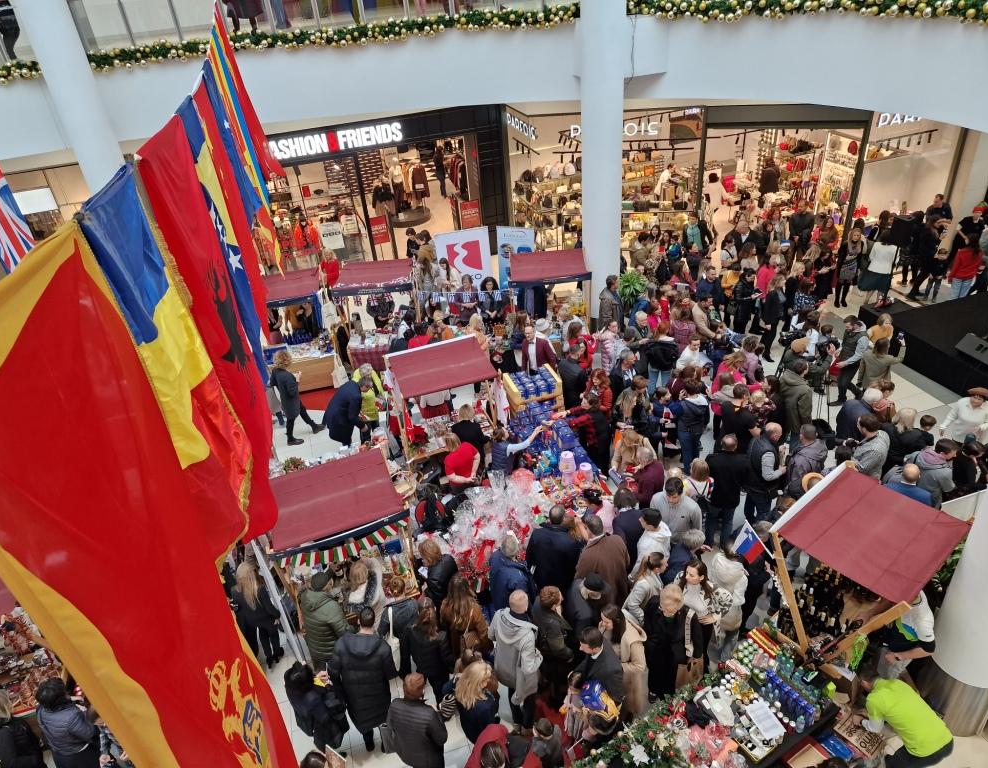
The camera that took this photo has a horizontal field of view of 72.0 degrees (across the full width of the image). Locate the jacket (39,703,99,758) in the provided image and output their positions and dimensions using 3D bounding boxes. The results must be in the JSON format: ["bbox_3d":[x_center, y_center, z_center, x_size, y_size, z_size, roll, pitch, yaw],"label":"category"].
[{"bbox_3d":[-3.902,3.169,6.240,0.520,0.640,0.360,-15,32,-15],"label":"jacket"}]

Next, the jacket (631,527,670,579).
[{"bbox_3d":[1.708,1.847,7.284,0.370,0.680,0.520,13,36,28],"label":"jacket"}]

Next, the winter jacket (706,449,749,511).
[{"bbox_3d":[2.916,1.143,8.496,0.580,0.760,0.380,4,34,14],"label":"winter jacket"}]

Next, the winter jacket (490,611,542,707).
[{"bbox_3d":[0.242,2.579,6.711,0.600,0.880,0.420,8,35,19],"label":"winter jacket"}]

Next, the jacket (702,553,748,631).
[{"bbox_3d":[2.371,2.095,6.970,0.500,0.800,0.380,18,40,33],"label":"jacket"}]

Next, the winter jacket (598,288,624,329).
[{"bbox_3d":[2.135,-1.336,12.289,0.380,0.850,0.500,-7,32,-2],"label":"winter jacket"}]

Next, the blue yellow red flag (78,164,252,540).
[{"bbox_3d":[-0.952,0.129,2.209,0.250,1.550,0.850,-14,33,-14],"label":"blue yellow red flag"}]

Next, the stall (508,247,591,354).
[{"bbox_3d":[1.043,-1.215,12.482,1.440,2.150,1.260,-5,33,1],"label":"stall"}]

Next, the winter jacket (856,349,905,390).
[{"bbox_3d":[5.622,-0.225,9.898,0.480,0.760,0.650,-30,40,-33],"label":"winter jacket"}]

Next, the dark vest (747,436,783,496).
[{"bbox_3d":[3.411,1.040,8.580,0.360,0.700,0.480,-8,33,-4],"label":"dark vest"}]

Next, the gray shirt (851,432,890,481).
[{"bbox_3d":[4.702,0.925,8.565,0.540,0.720,0.460,-29,40,-32],"label":"gray shirt"}]

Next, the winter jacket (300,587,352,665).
[{"bbox_3d":[-1.761,2.480,7.195,0.580,0.840,0.440,8,35,19],"label":"winter jacket"}]

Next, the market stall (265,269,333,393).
[{"bbox_3d":[-3.660,-0.812,12.441,1.360,2.150,1.180,-12,33,-10],"label":"market stall"}]

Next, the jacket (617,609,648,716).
[{"bbox_3d":[1.240,2.685,6.514,0.400,1.050,0.500,-11,32,-9],"label":"jacket"}]

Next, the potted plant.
[{"bbox_3d":[2.895,-1.895,14.250,0.620,1.060,0.620,-4,33,3],"label":"potted plant"}]

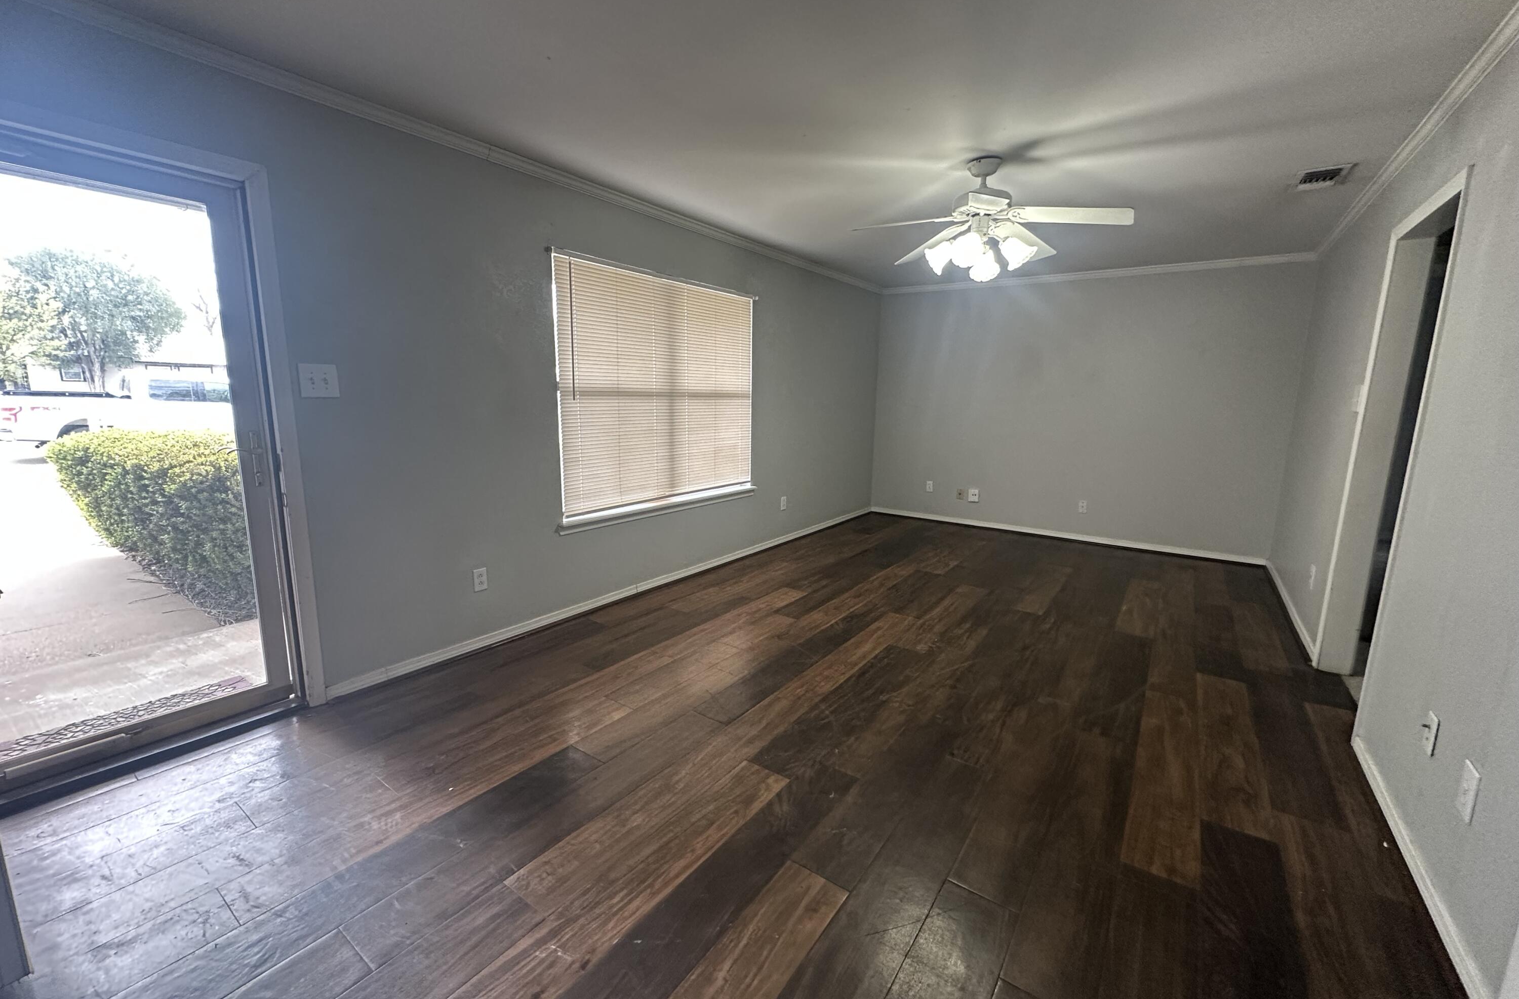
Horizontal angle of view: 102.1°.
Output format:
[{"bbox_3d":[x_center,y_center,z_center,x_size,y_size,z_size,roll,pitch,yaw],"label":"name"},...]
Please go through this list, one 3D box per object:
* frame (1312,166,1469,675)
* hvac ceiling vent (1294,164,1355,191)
[{"bbox_3d":[2.643,-0.113,2.550,0.150,2.080,0.960,8,12,34],"label":"frame"},{"bbox_3d":[2.842,-1.617,3.109,0.215,0.020,0.355,8,12,34],"label":"hvac ceiling vent"}]

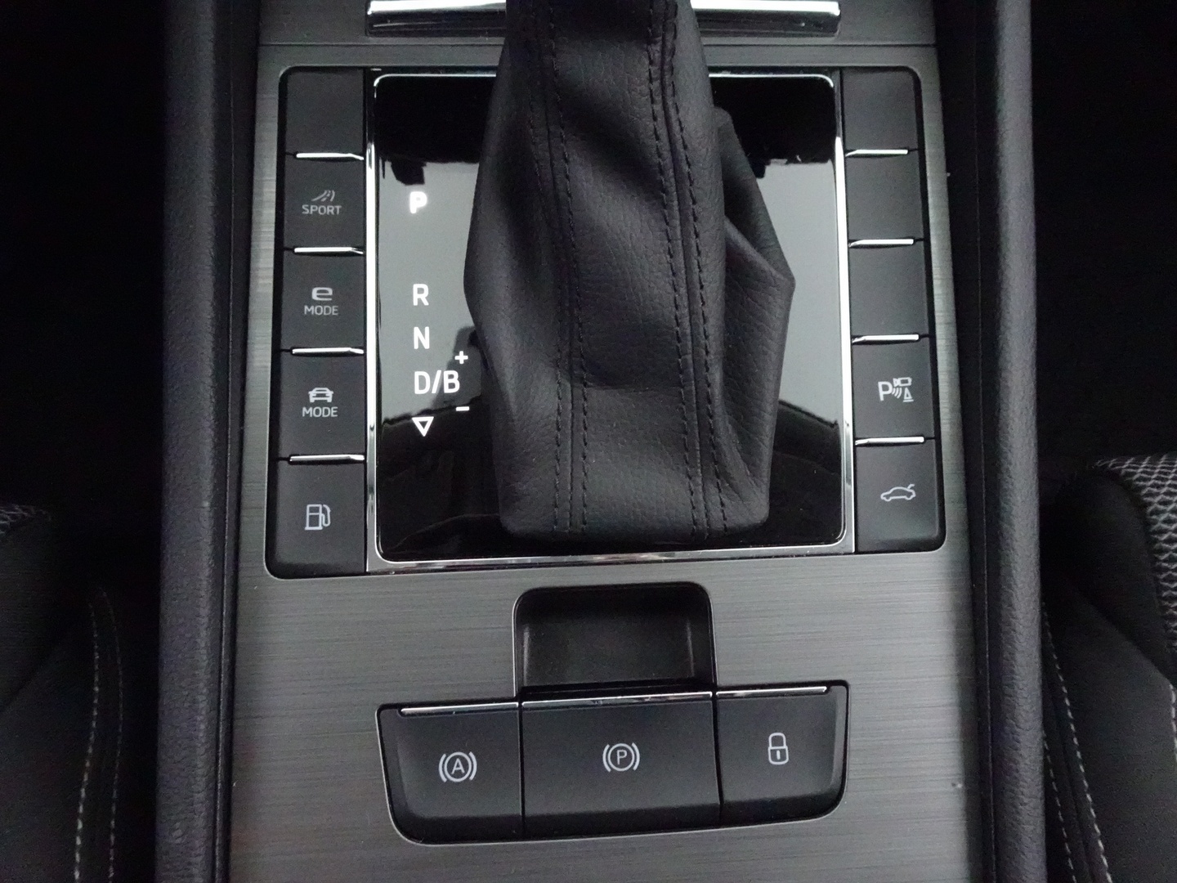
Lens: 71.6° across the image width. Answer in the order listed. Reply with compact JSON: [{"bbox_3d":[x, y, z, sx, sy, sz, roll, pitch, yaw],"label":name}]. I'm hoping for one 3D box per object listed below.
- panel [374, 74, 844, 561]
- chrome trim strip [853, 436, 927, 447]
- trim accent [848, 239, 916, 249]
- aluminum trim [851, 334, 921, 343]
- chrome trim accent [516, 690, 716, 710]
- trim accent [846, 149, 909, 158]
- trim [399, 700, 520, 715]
[{"bbox_3d":[0.005,-0.033,0.192,0.115,0.007,0.122,-2,77,-3],"label":"panel"},{"bbox_3d":[0.068,0.000,0.185,0.016,0.002,0.002,-2,77,-3],"label":"chrome trim strip"},{"bbox_3d":[0.070,-0.047,0.196,0.016,0.002,0.002,-2,77,-3],"label":"trim accent"},{"bbox_3d":[0.069,-0.024,0.191,0.016,0.002,0.002,-2,77,-3],"label":"aluminum trim"},{"bbox_3d":[0.006,0.053,0.169,0.040,0.002,0.002,-2,77,-3],"label":"chrome trim accent"},{"bbox_3d":[0.071,-0.071,0.202,0.016,0.002,0.002,-2,77,-3],"label":"trim accent"},{"bbox_3d":[-0.026,0.054,0.167,0.024,0.002,0.002,-2,77,-3],"label":"trim"}]

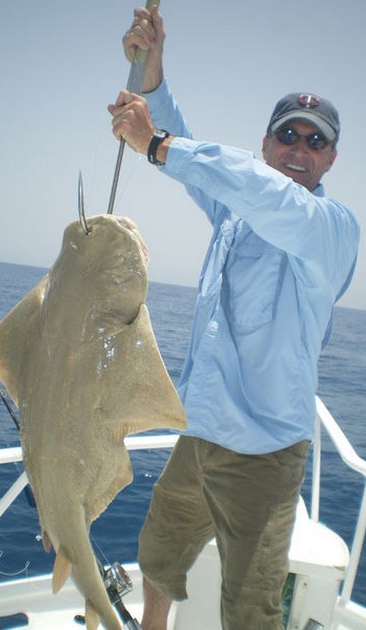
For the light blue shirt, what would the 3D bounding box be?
[{"bbox_3d":[0.125,-0.092,1.680,0.623,0.820,0.465,10,0,-40],"label":"light blue shirt"}]

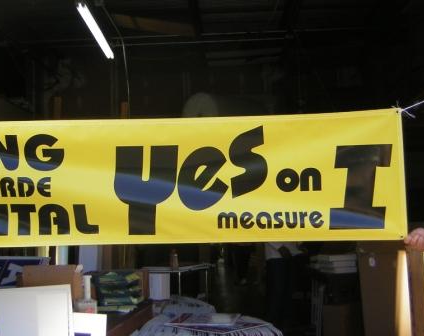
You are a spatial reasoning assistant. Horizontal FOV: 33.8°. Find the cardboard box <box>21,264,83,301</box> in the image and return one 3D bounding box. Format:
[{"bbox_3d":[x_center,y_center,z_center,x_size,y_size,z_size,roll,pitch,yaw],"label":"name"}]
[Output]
[{"bbox_3d":[-0.800,0.600,3.500,0.280,0.220,0.220,0,-1,0],"label":"cardboard box"}]

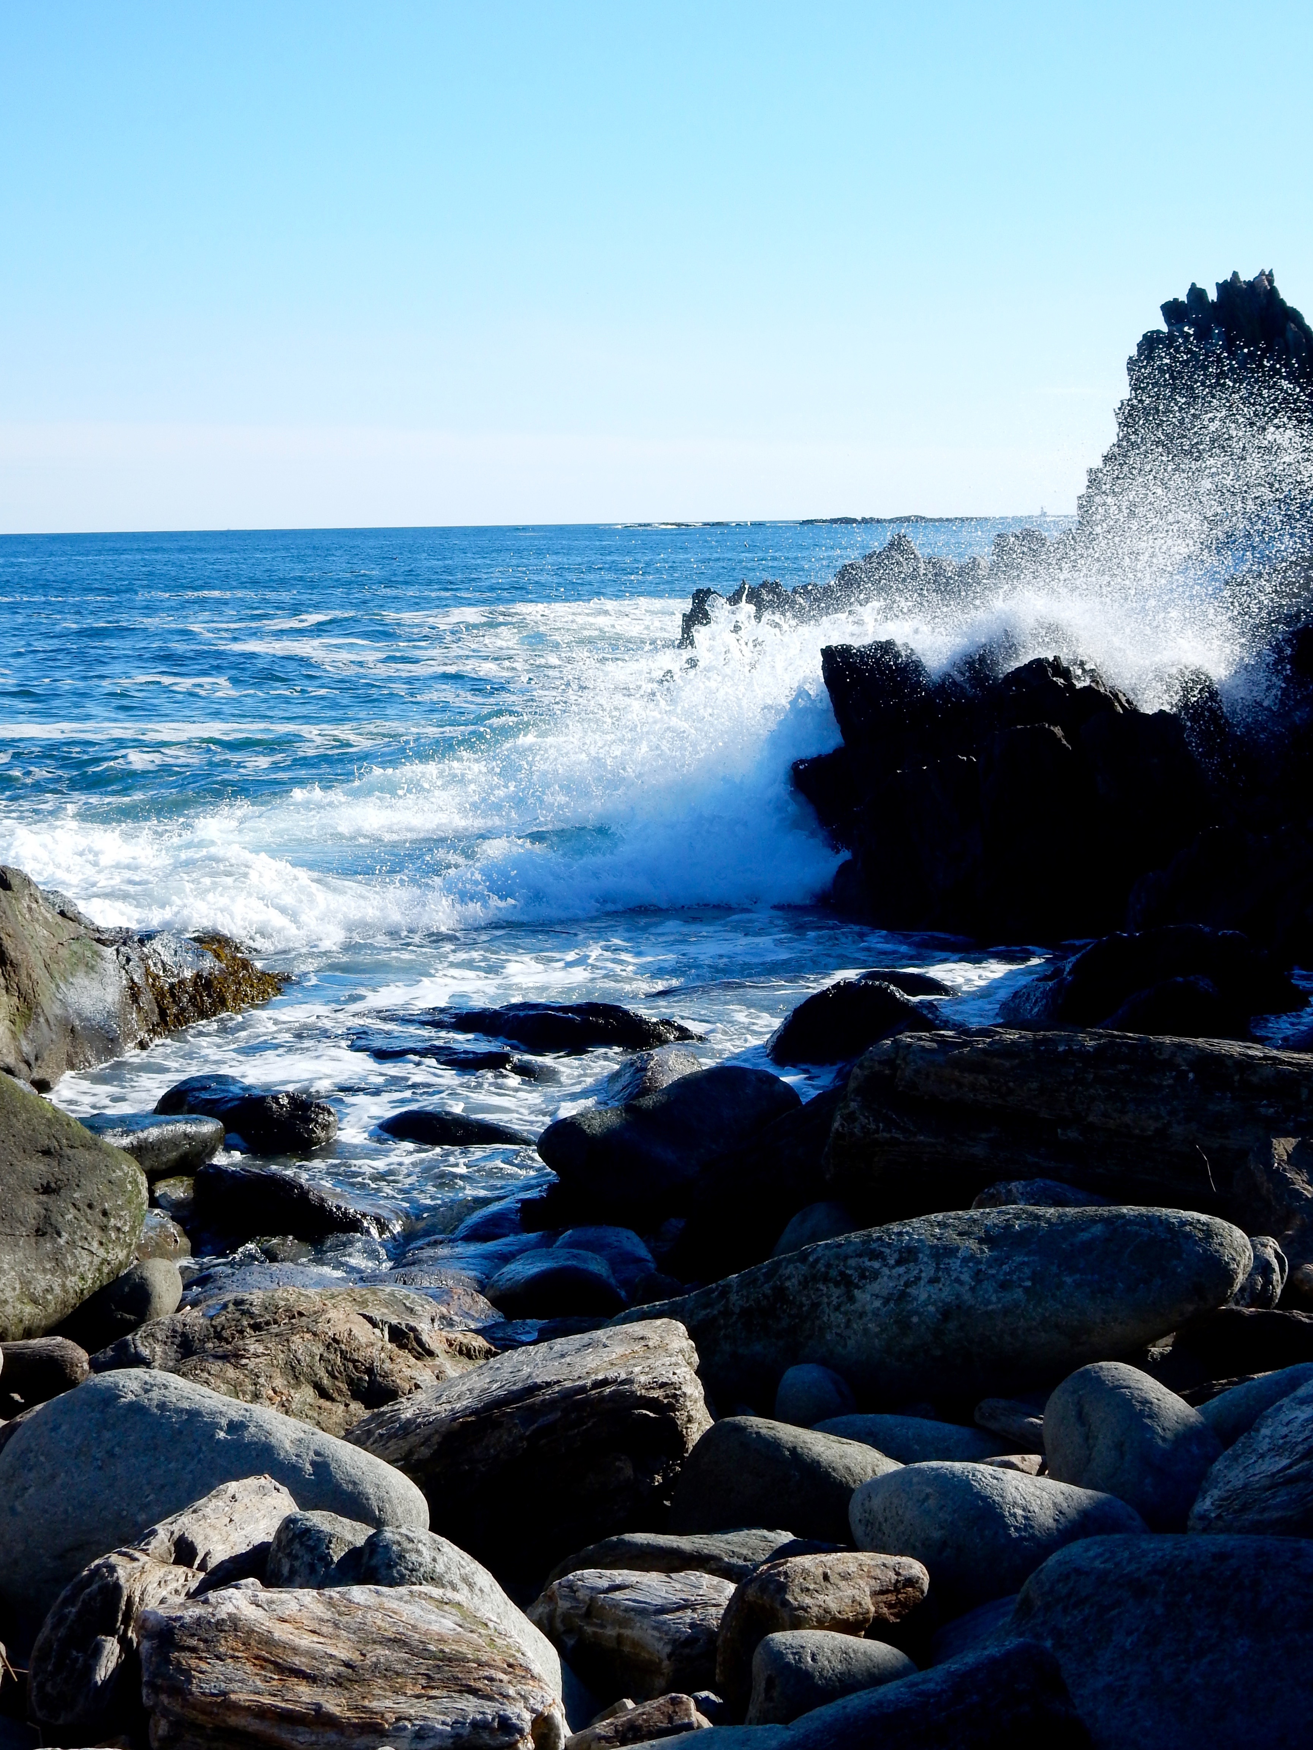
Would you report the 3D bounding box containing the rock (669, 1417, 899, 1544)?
[{"bbox_3d":[0.275,1.327,7.800,0.500,0.310,0.400,-1,6,0],"label":"rock"}]

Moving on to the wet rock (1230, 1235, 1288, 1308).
[{"bbox_3d":[1.758,1.173,10.600,0.240,0.230,0.250,-1,6,0],"label":"wet rock"}]

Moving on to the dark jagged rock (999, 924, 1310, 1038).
[{"bbox_3d":[2.499,0.555,18.100,1.520,0.620,1.200,-1,6,0],"label":"dark jagged rock"}]

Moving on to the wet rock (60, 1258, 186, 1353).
[{"bbox_3d":[-1.610,1.302,10.800,0.380,0.280,0.360,-1,6,0],"label":"wet rock"}]

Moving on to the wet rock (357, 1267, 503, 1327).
[{"bbox_3d":[-0.702,1.309,11.000,0.470,0.230,0.420,-1,6,0],"label":"wet rock"}]

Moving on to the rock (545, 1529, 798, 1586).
[{"bbox_3d":[0.043,1.428,7.300,0.520,0.200,0.320,-1,6,0],"label":"rock"}]

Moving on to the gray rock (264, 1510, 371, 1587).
[{"bbox_3d":[-0.621,1.272,6.700,0.220,0.190,0.210,-1,6,0],"label":"gray rock"}]

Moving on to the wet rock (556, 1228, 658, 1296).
[{"bbox_3d":[-0.186,1.288,11.800,0.380,0.270,0.360,-1,6,0],"label":"wet rock"}]

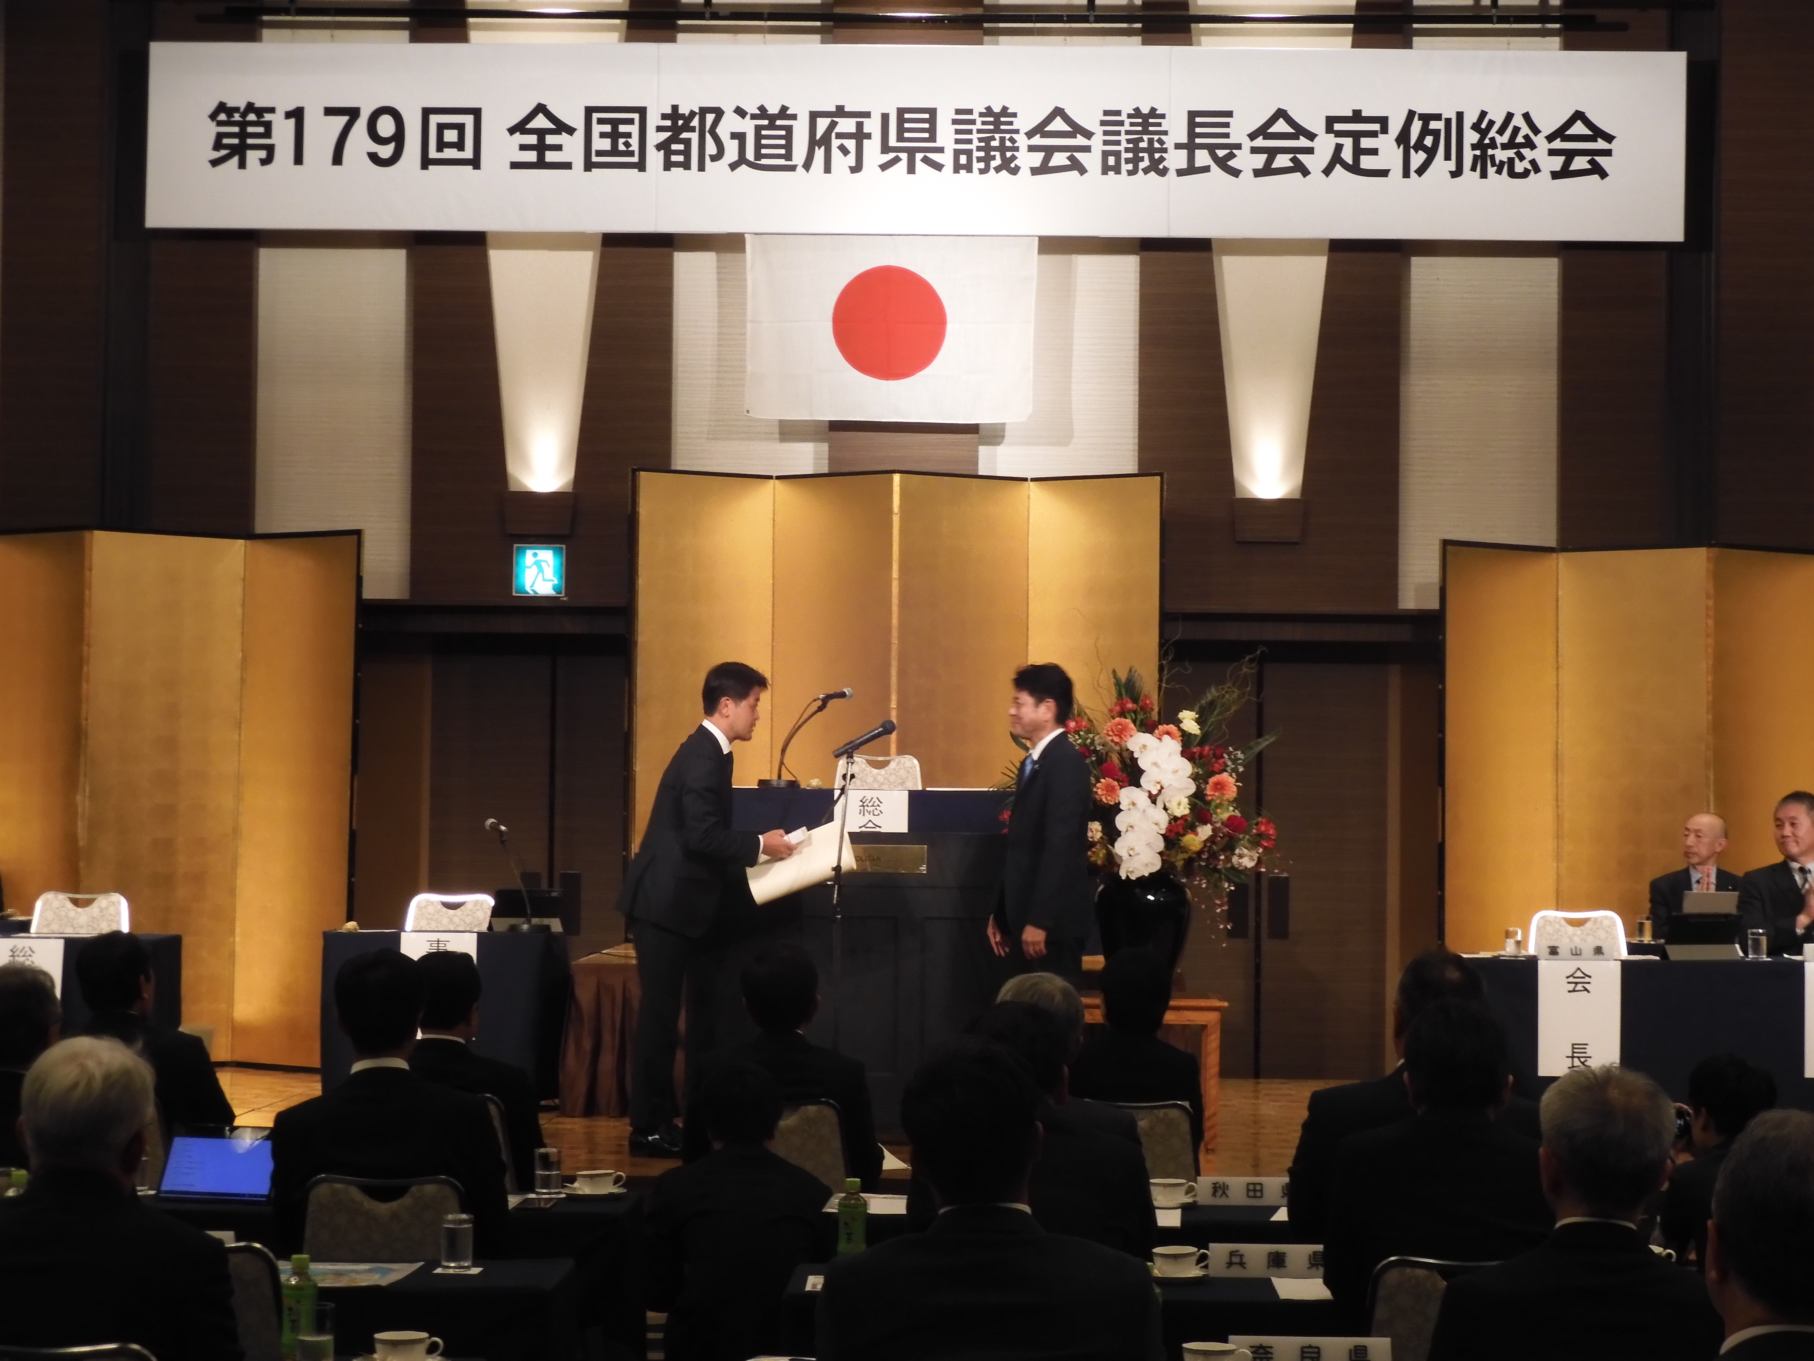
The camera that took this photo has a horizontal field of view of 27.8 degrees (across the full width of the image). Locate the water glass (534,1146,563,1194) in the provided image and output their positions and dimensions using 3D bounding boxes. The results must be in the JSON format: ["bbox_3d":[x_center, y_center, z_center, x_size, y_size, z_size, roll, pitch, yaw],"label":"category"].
[{"bbox_3d":[-0.843,1.154,8.620,0.063,0.104,0.063,1,-2,0],"label":"water glass"}]

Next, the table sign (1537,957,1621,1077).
[{"bbox_3d":[2.420,1.213,13.200,0.298,0.420,0.010,1,-1,0],"label":"table sign"}]

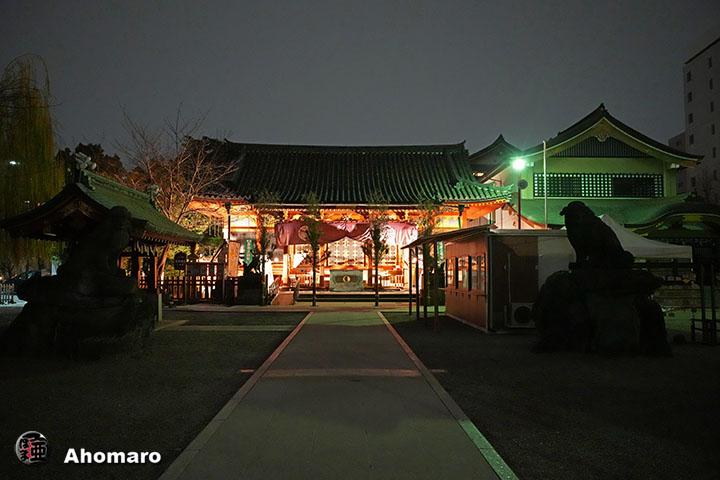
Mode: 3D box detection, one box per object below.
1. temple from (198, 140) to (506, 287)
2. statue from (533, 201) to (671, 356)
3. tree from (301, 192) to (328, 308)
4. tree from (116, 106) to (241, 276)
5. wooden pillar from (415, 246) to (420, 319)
[{"bbox_3d":[-0.531,-1.314,29.439,16.800,9.400,11.000,0,-4,-1],"label":"temple"},{"bbox_3d":[4.754,0.684,10.049,2.500,2.950,1.750,0,-4,-6],"label":"statue"},{"bbox_3d":[-2.003,0.424,22.104,1.250,5.000,1.150,0,-4,-1],"label":"tree"},{"bbox_3d":[-7.844,-1.422,21.444,5.200,8.600,4.800,0,-4,-1],"label":"tree"},{"bbox_3d":[1.921,1.372,16.524,0.100,2.400,0.100,0,-4,-1],"label":"wooden pillar"}]

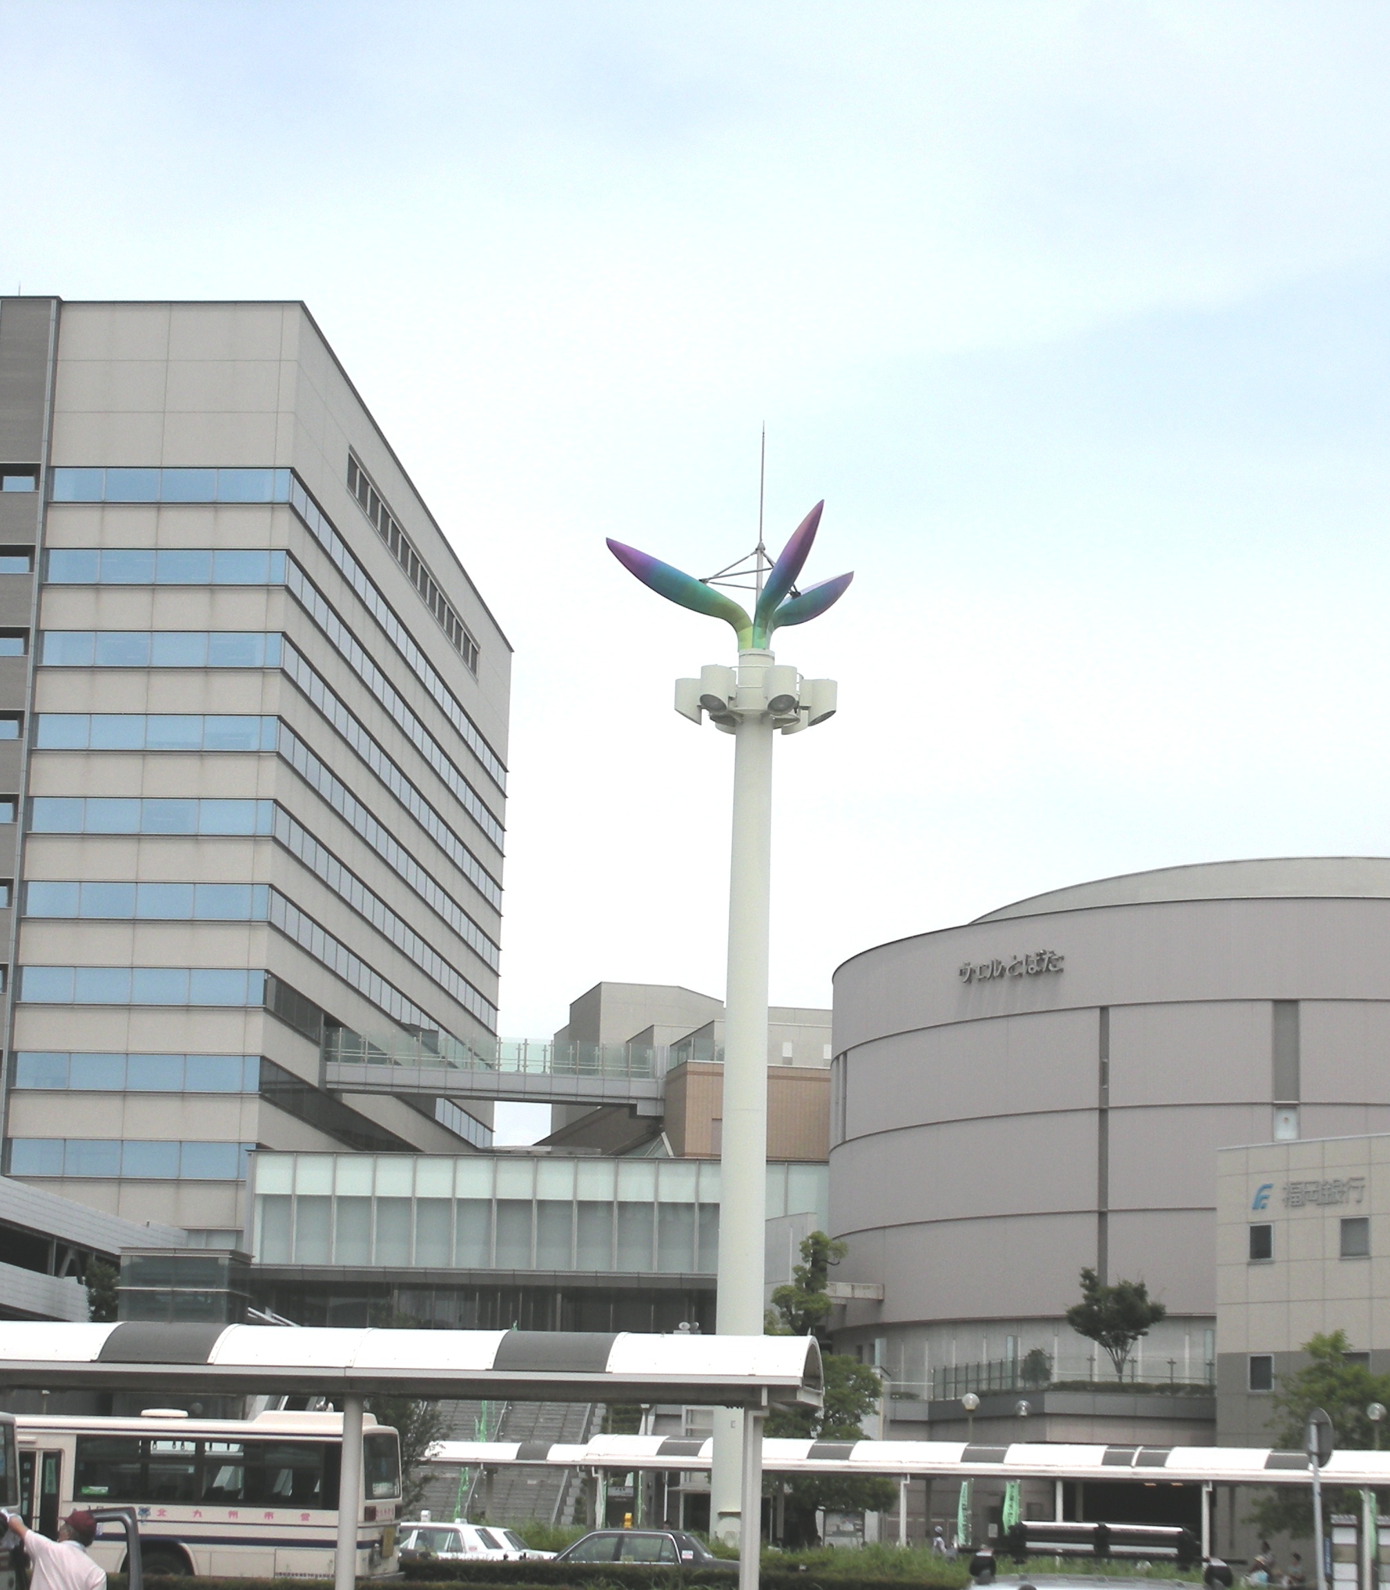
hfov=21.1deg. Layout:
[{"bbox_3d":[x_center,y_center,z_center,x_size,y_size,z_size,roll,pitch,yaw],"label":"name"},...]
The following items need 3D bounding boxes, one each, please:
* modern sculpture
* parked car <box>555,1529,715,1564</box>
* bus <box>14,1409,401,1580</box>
[{"bbox_3d":[0.417,4.770,72.905,4.926,20.254,5.440,2,-11,0],"label":"modern sculpture"},{"bbox_3d":[-1.179,12.859,61.677,4.690,1.460,1.700,1,-11,5],"label":"parked car"},{"bbox_3d":[-10.178,11.495,60.272,10.400,3.100,2.490,0,-11,7],"label":"bus"}]

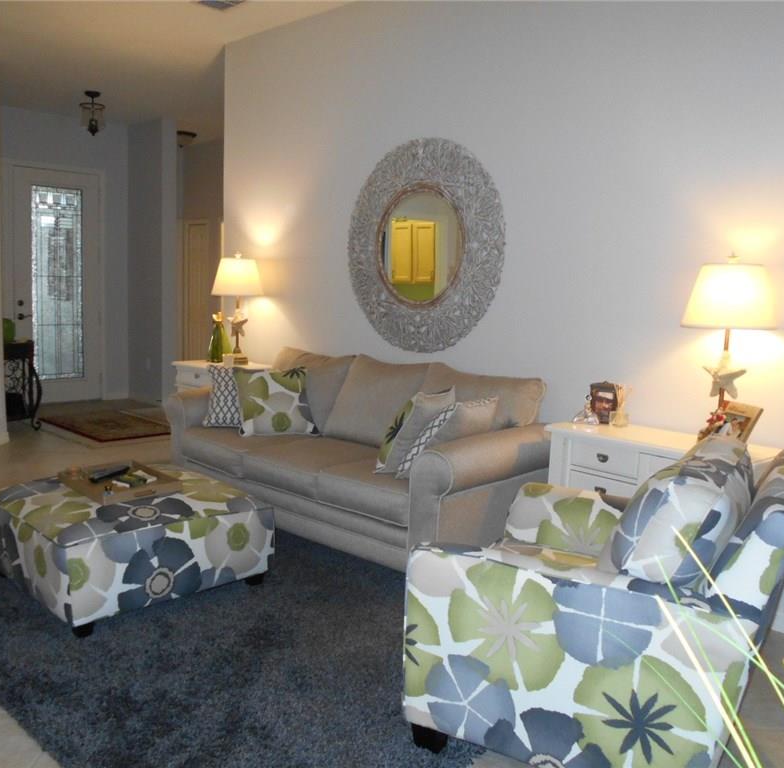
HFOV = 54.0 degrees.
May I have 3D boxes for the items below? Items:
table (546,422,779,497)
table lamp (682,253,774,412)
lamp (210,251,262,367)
[{"bbox_3d":[1.136,0.622,3.315,0.886,0.786,0.469,8,9,42],"label":"table"},{"bbox_3d":[1.339,-0.132,3.080,0.346,0.780,0.346,8,9,42],"label":"table lamp"},{"bbox_3d":[-1.060,-0.519,5.269,0.346,0.768,0.346,2,7,0],"label":"lamp"}]

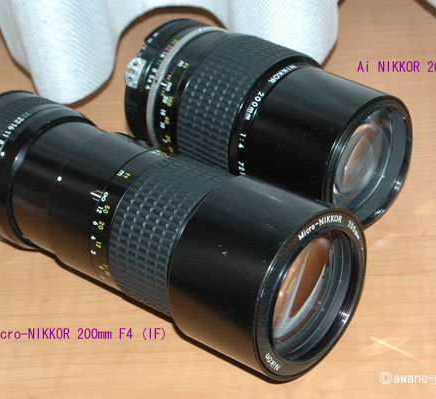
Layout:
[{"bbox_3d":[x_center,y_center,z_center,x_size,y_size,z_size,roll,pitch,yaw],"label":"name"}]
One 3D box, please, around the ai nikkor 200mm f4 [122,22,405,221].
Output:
[{"bbox_3d":[0.020,-0.035,0.603,0.121,0.066,0.066,26,45,39],"label":"ai nikkor 200mm f4"}]

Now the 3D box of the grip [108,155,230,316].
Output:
[{"bbox_3d":[-0.010,0.017,0.540,0.034,0.062,0.062,22,43,36],"label":"grip"}]

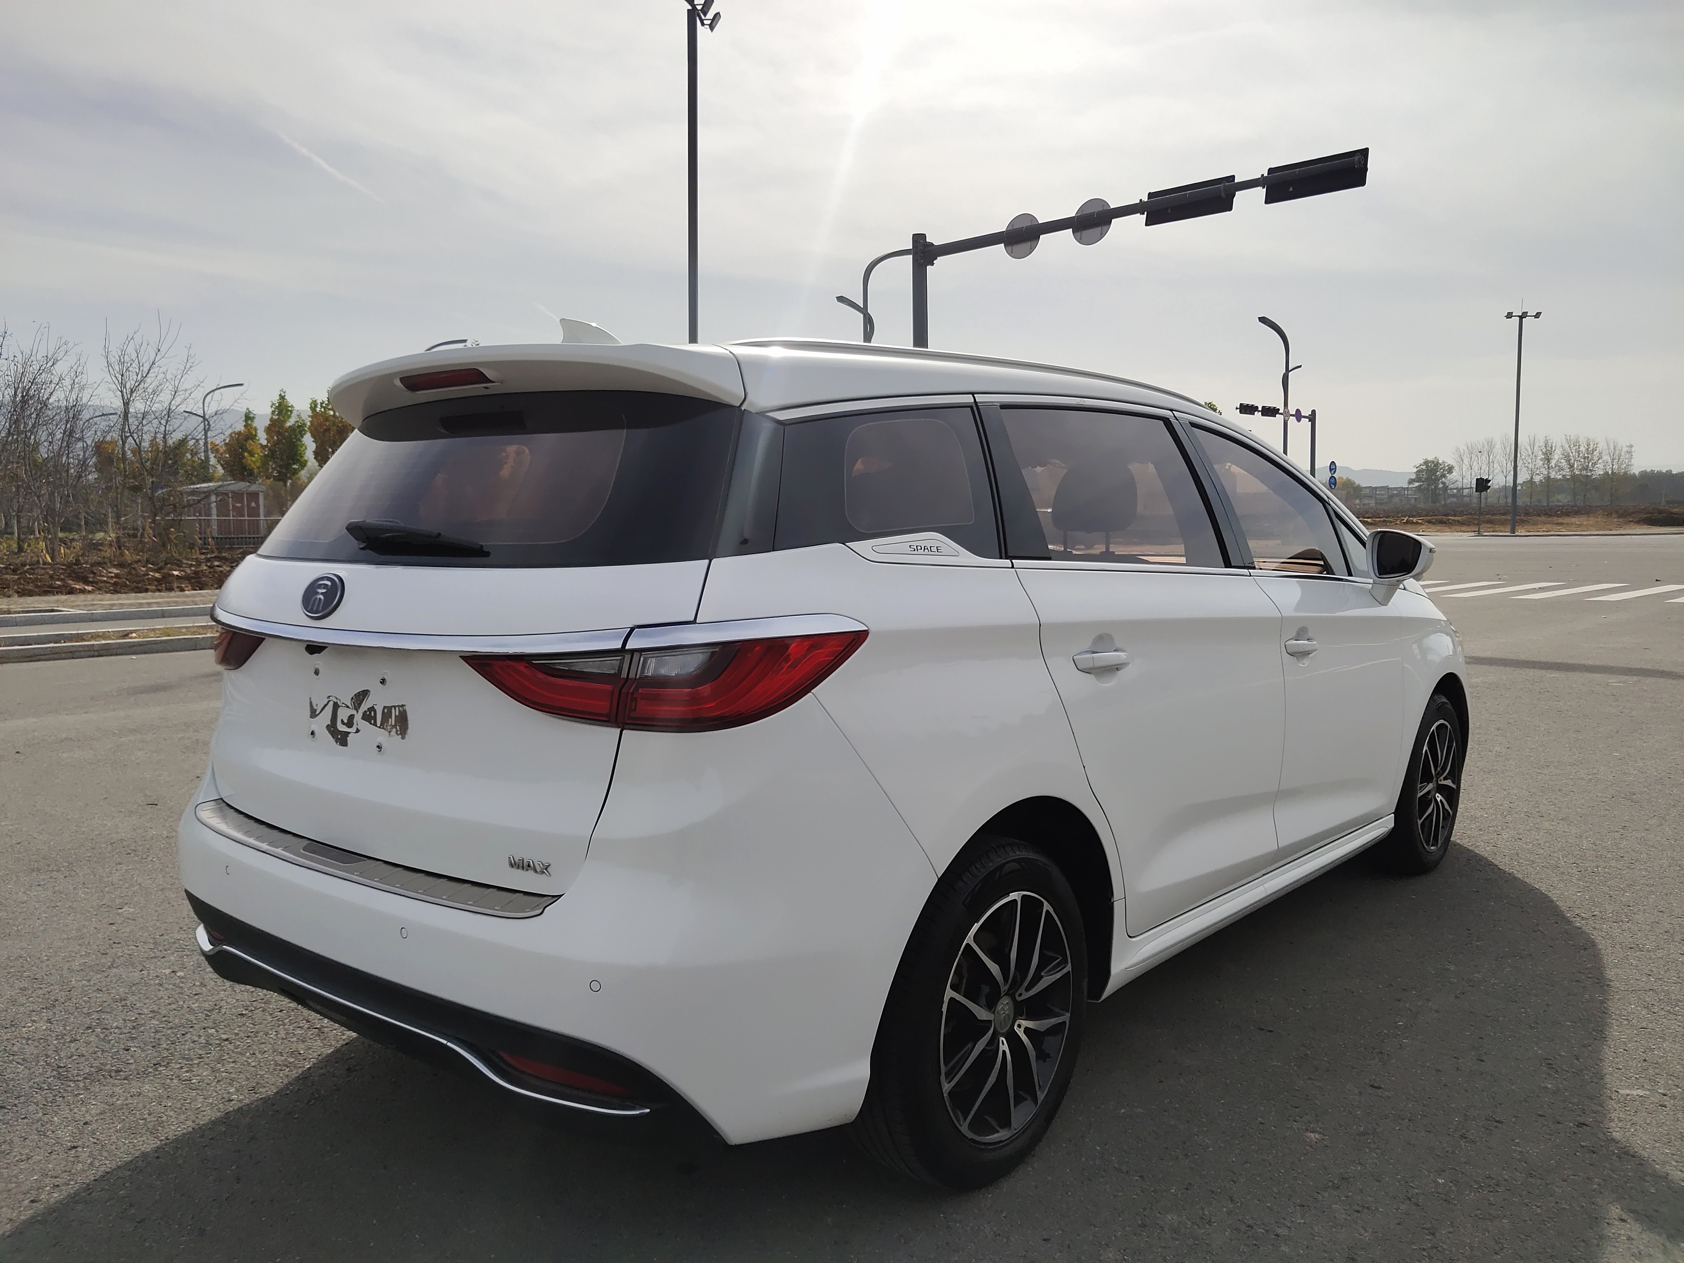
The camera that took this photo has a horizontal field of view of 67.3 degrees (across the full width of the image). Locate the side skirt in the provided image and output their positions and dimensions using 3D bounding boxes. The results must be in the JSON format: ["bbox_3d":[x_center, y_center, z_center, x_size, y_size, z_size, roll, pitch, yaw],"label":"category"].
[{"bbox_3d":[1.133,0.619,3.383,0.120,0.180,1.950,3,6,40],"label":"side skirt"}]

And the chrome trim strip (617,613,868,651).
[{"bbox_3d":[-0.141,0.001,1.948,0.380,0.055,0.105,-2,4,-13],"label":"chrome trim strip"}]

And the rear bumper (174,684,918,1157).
[{"bbox_3d":[-0.739,0.428,2.458,1.800,0.720,0.670,3,6,40],"label":"rear bumper"}]

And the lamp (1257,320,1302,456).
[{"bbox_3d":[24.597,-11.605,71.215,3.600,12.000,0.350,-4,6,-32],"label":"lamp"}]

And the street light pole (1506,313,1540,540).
[{"bbox_3d":[34.751,-10.750,65.000,1.700,11.290,0.700,0,5,6],"label":"street light pole"}]

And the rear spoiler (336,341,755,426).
[{"bbox_3d":[-0.693,-0.455,2.461,1.260,0.160,0.330,3,6,40],"label":"rear spoiler"}]

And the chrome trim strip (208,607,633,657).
[{"bbox_3d":[-0.884,-0.004,2.295,1.390,0.045,0.130,2,5,40],"label":"chrome trim strip"}]

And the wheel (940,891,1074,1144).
[{"bbox_3d":[0.266,0.732,2.461,0.180,0.470,0.470,2,5,40],"label":"wheel"}]

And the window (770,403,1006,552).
[{"bbox_3d":[0.086,-0.281,2.230,0.120,0.315,0.720,3,6,40],"label":"window"}]

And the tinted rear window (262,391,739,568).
[{"bbox_3d":[-0.758,-0.276,2.394,1.420,0.335,0.360,3,6,40],"label":"tinted rear window"}]

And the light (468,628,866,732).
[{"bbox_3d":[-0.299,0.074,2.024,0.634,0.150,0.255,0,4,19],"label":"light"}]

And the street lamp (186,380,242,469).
[{"bbox_3d":[-36.582,-9.444,74.407,0.350,10.163,3.200,3,6,40],"label":"street lamp"}]

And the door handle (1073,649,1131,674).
[{"bbox_3d":[0.534,0.059,2.582,0.050,0.045,0.222,2,5,40],"label":"door handle"}]

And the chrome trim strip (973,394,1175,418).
[{"bbox_3d":[0.564,-0.511,2.875,0.040,0.055,0.890,3,6,40],"label":"chrome trim strip"}]

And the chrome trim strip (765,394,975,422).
[{"bbox_3d":[0.064,-0.415,2.335,0.060,0.098,0.610,3,6,40],"label":"chrome trim strip"}]

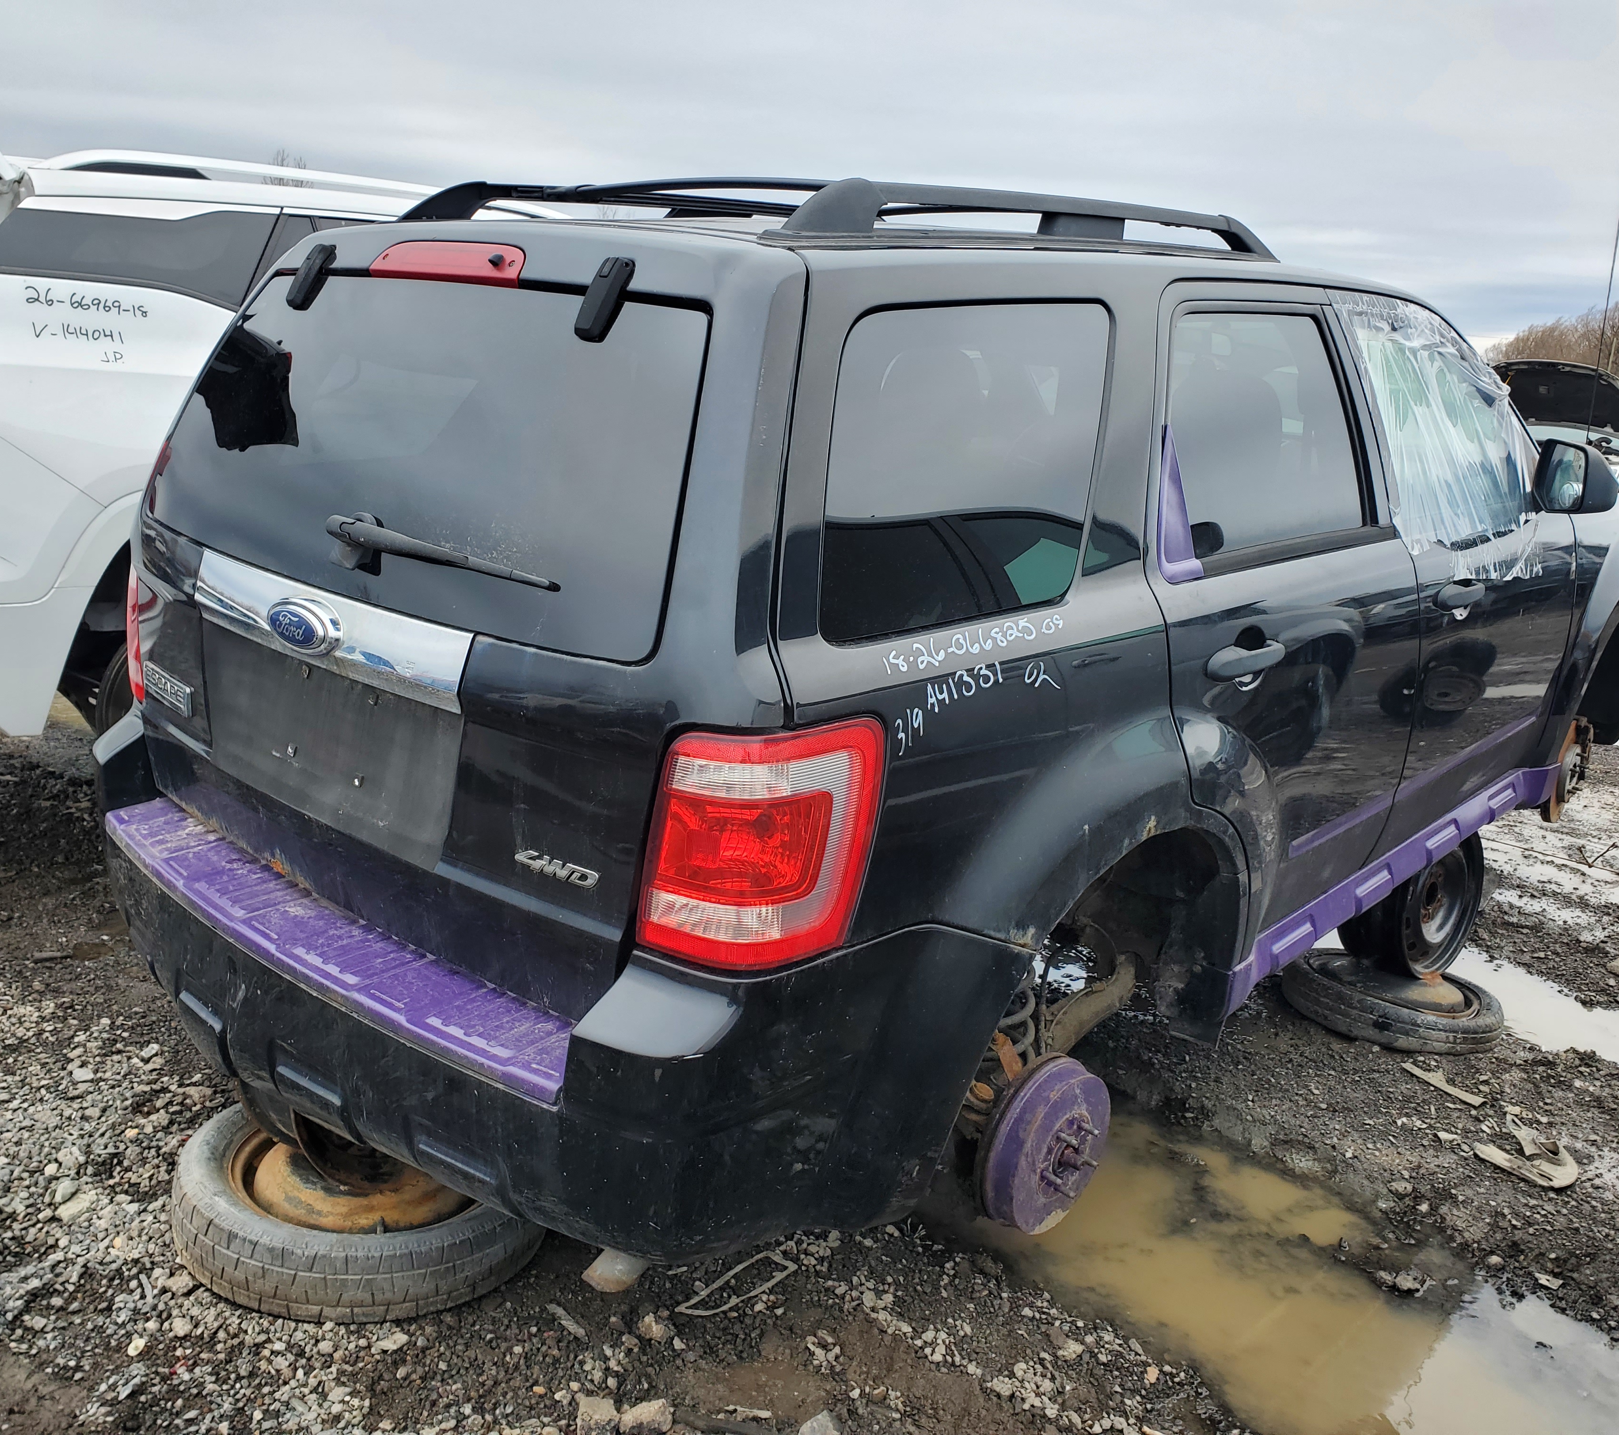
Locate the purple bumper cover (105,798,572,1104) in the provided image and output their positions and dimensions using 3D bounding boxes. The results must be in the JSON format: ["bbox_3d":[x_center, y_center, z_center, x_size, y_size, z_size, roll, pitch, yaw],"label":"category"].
[{"bbox_3d":[-0.727,0.294,2.046,1.210,0.085,0.130,17,22,39],"label":"purple bumper cover"}]

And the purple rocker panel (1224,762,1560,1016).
[{"bbox_3d":[1.358,0.313,3.244,0.100,0.150,1.850,17,21,39],"label":"purple rocker panel"}]

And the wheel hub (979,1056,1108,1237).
[{"bbox_3d":[0.384,0.682,2.266,0.105,0.275,0.275,17,22,39],"label":"wheel hub"}]

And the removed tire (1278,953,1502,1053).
[{"bbox_3d":[1.462,0.727,3.633,0.535,0.115,0.535,17,20,39],"label":"removed tire"}]

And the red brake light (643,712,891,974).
[{"bbox_3d":[-0.056,0.135,1.604,0.230,0.290,0.175,14,20,33],"label":"red brake light"}]

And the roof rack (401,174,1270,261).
[{"bbox_3d":[0.091,-0.883,2.589,0.920,0.120,1.450,17,22,39],"label":"roof rack"}]

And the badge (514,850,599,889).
[{"bbox_3d":[-0.295,0.178,1.687,0.120,0.027,0.010,14,14,31],"label":"badge"}]

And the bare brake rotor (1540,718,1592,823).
[{"bbox_3d":[2.171,0.158,4.110,0.075,0.302,0.302,17,22,39],"label":"bare brake rotor"}]

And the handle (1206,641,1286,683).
[{"bbox_3d":[0.676,-0.086,2.225,0.060,0.052,0.210,17,21,39],"label":"handle"}]

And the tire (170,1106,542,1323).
[{"bbox_3d":[-0.779,0.835,2.533,0.630,0.142,0.630,8,10,0],"label":"tire"}]

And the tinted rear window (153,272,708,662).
[{"bbox_3d":[-0.582,-0.401,1.972,1.230,0.445,0.085,17,-4,39],"label":"tinted rear window"}]

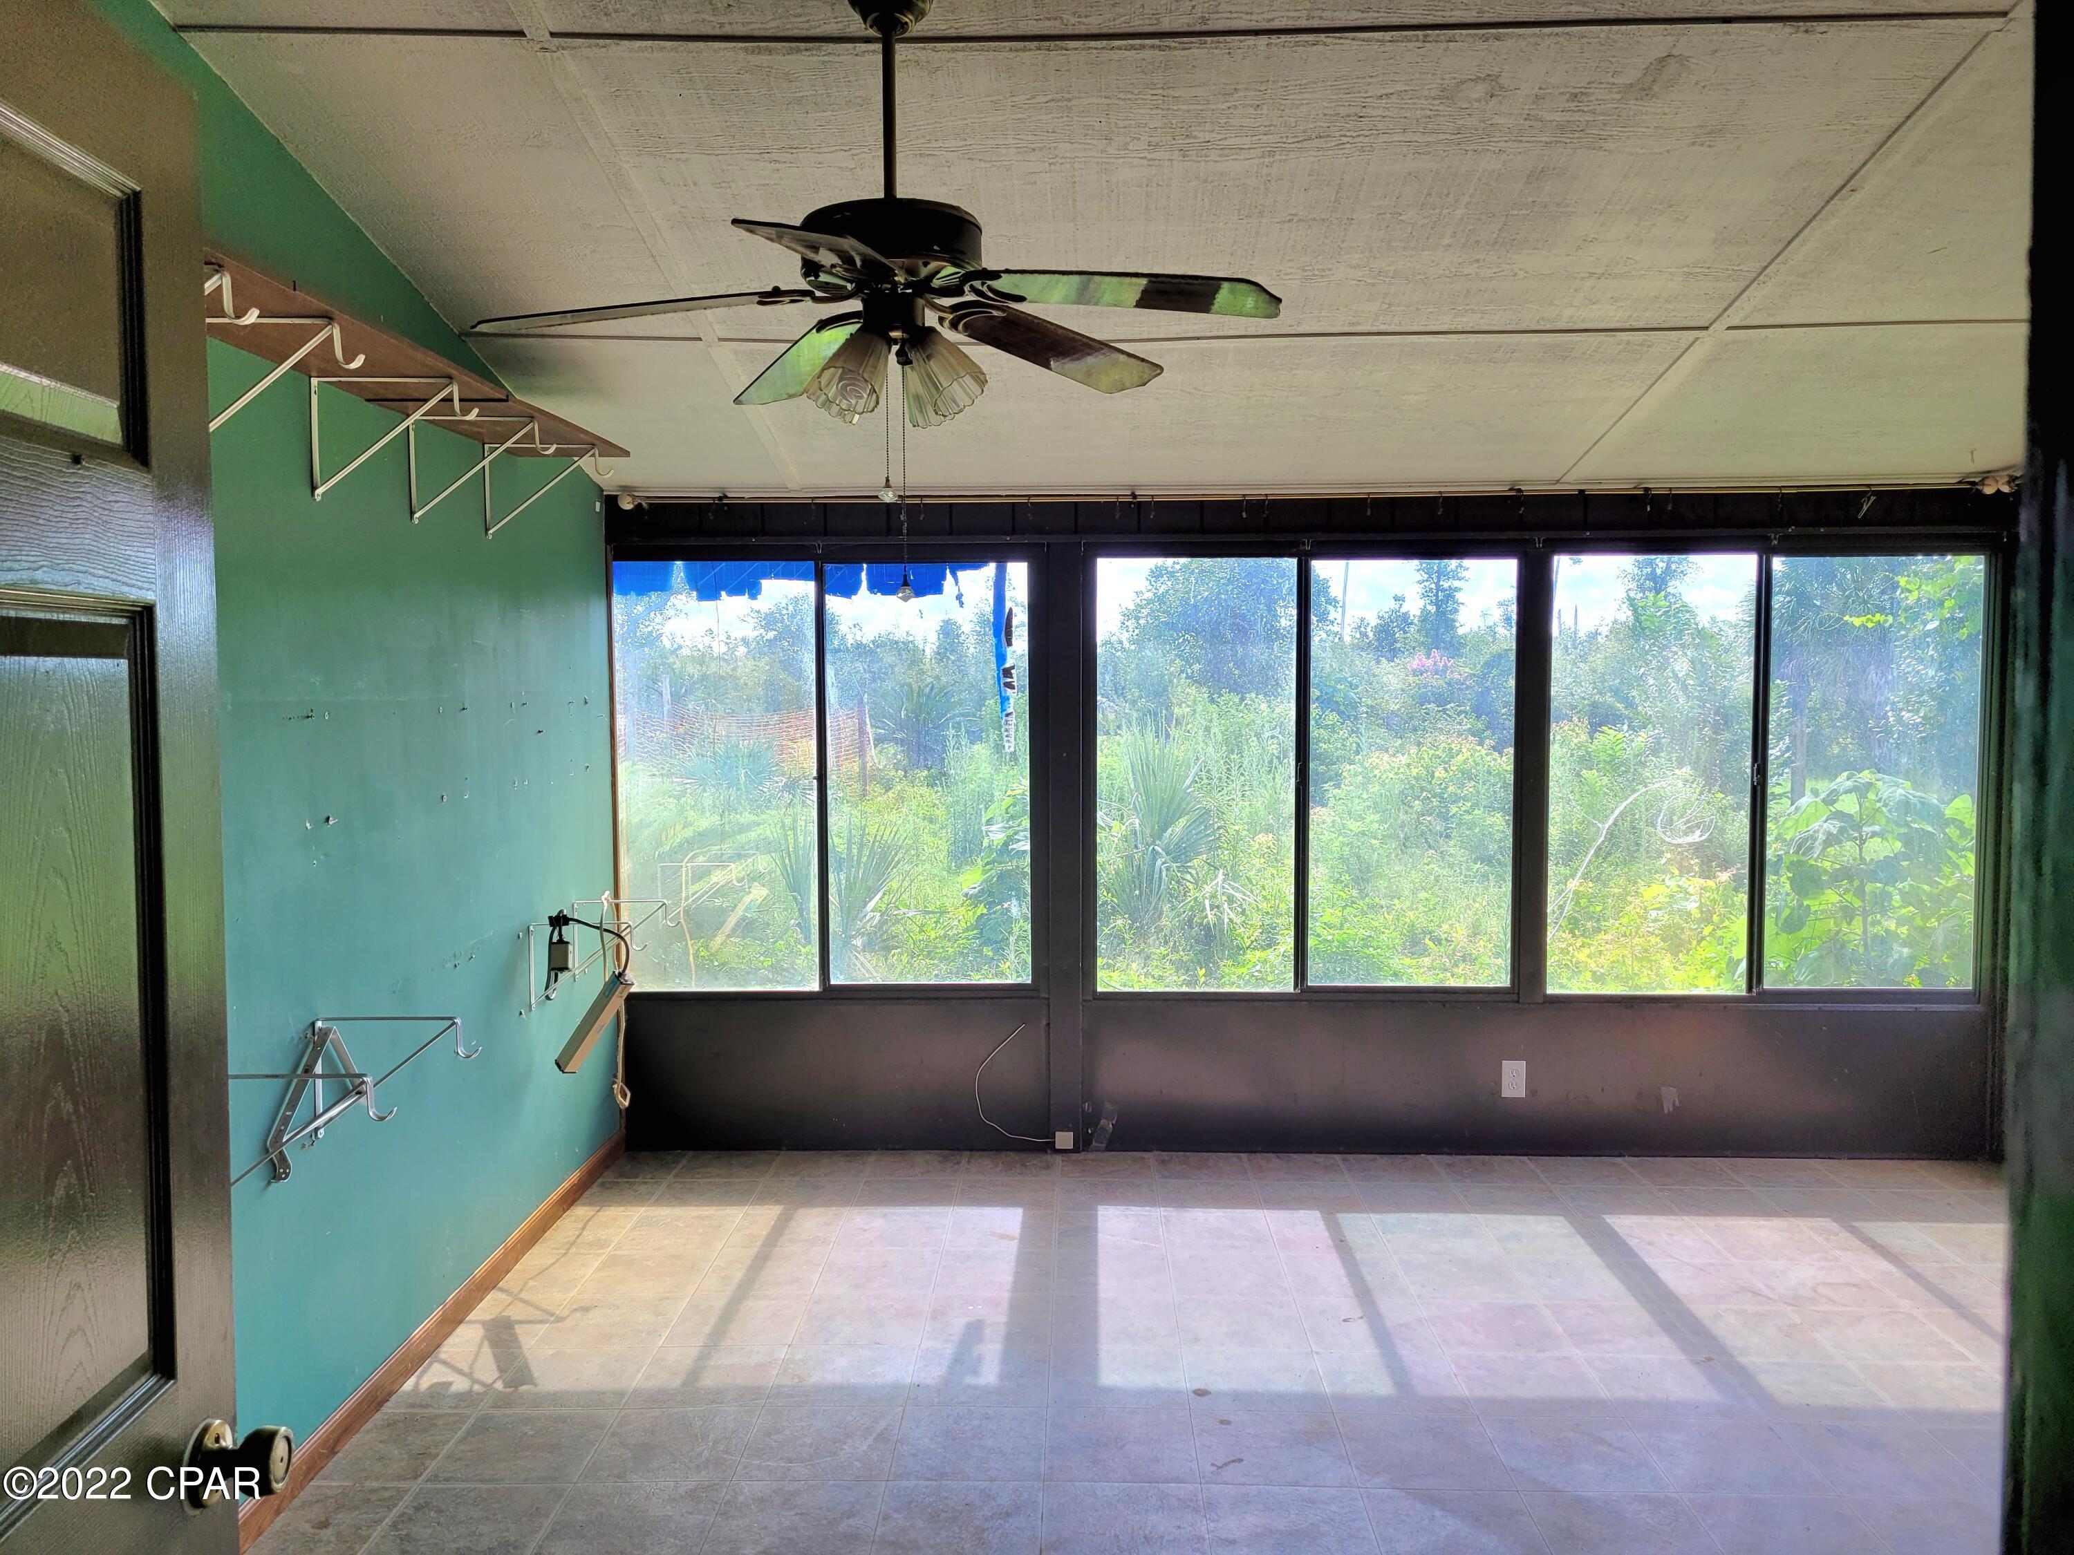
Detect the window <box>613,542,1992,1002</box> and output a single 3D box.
[{"bbox_3d":[0.836,-0.021,5.066,4.481,1.530,0.100,0,4,2],"label":"window"}]

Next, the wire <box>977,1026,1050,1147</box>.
[{"bbox_3d":[-0.079,1.008,5.133,0.248,0.399,0.030,0,4,2],"label":"wire"}]

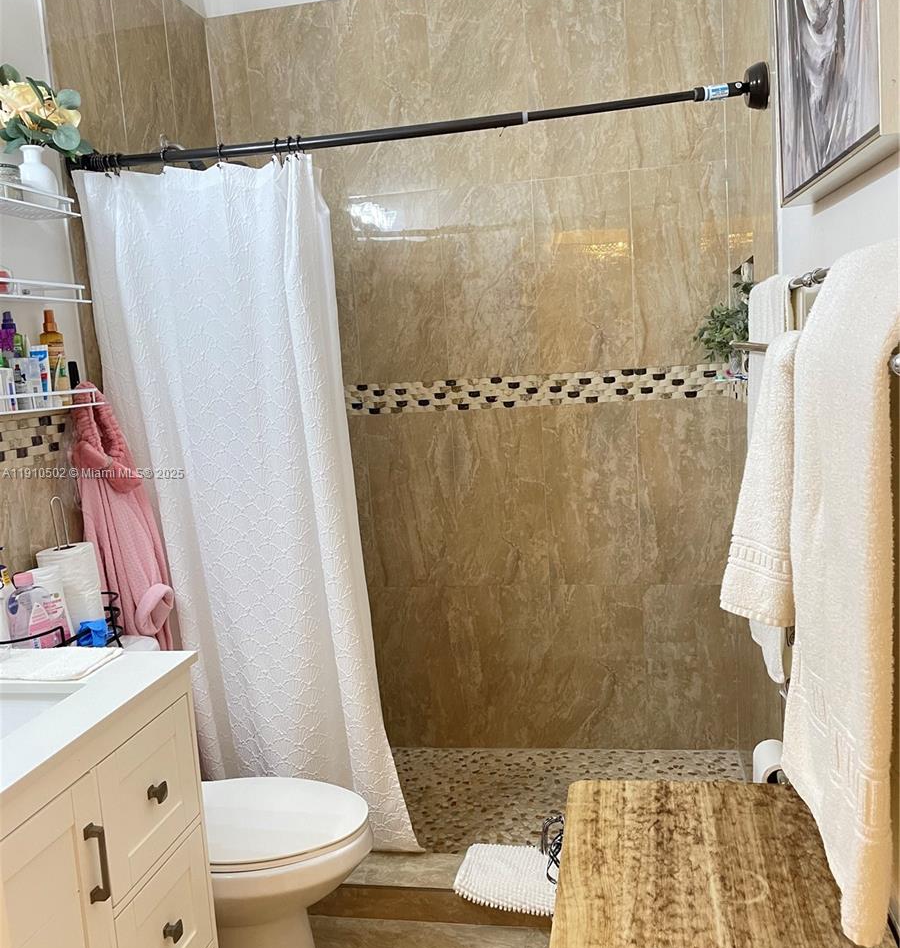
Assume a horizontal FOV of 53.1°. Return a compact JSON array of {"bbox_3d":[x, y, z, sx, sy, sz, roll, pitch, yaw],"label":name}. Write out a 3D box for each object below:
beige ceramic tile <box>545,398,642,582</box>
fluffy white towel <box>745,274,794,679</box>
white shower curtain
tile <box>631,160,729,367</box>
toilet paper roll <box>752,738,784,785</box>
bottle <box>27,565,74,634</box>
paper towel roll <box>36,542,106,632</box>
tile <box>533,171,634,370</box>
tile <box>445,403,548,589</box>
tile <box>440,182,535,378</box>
[{"bbox_3d":[0.471,0.071,2.966,0.303,0.605,0.010,-2,8,11],"label":"beige ceramic tile"},{"bbox_3d":[0.597,-0.003,1.695,0.055,0.690,0.360,-2,8,11],"label":"fluffy white towel"},{"bbox_3d":[-0.496,0.128,2.346,0.750,1.836,0.150,-2,8,12],"label":"white shower curtain"},{"bbox_3d":[0.719,-0.639,2.800,0.290,0.610,0.012,-2,8,12],"label":"tile"},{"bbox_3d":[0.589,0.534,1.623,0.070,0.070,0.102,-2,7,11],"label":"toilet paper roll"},{"bbox_3d":[-0.840,0.286,1.887,0.080,0.185,0.055,-10,10,-39],"label":"bottle"},{"bbox_3d":[-0.841,0.298,2.014,0.121,0.270,0.121,-3,8,0],"label":"paper towel roll"},{"bbox_3d":[0.427,-0.630,2.860,0.303,0.610,0.012,-2,8,12],"label":"tile"},{"bbox_3d":[0.171,0.082,3.022,0.303,0.603,0.012,-2,8,12],"label":"tile"},{"bbox_3d":[0.129,-0.624,2.928,0.303,0.608,0.010,-2,8,11],"label":"tile"}]

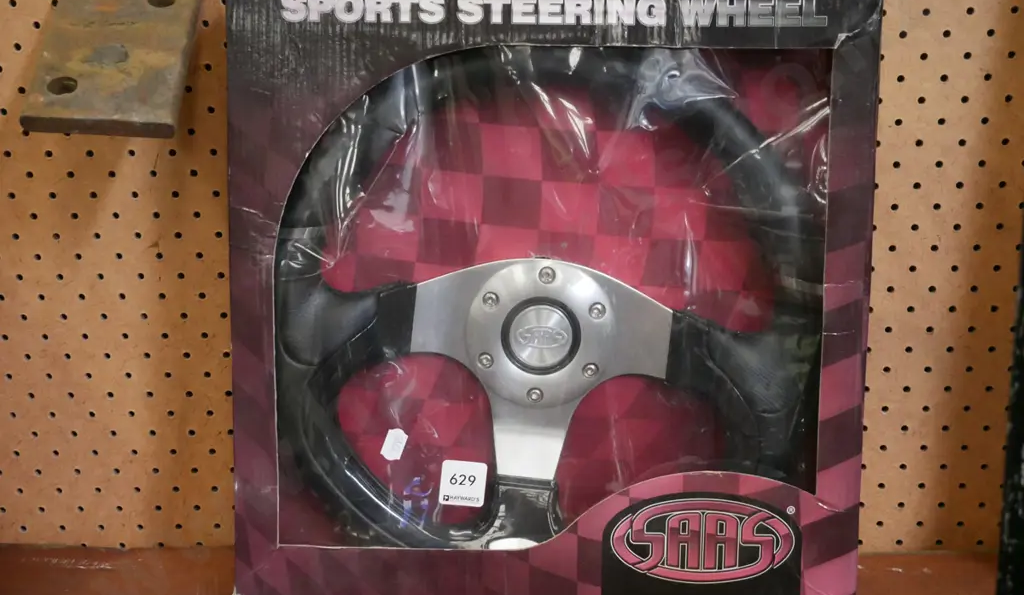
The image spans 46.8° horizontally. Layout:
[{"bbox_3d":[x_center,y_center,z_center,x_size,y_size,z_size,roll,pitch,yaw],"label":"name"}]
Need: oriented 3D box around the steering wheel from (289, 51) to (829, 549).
[{"bbox_3d":[0.020,0.005,0.733,0.335,0.333,0.064,6,7,2],"label":"steering wheel"}]

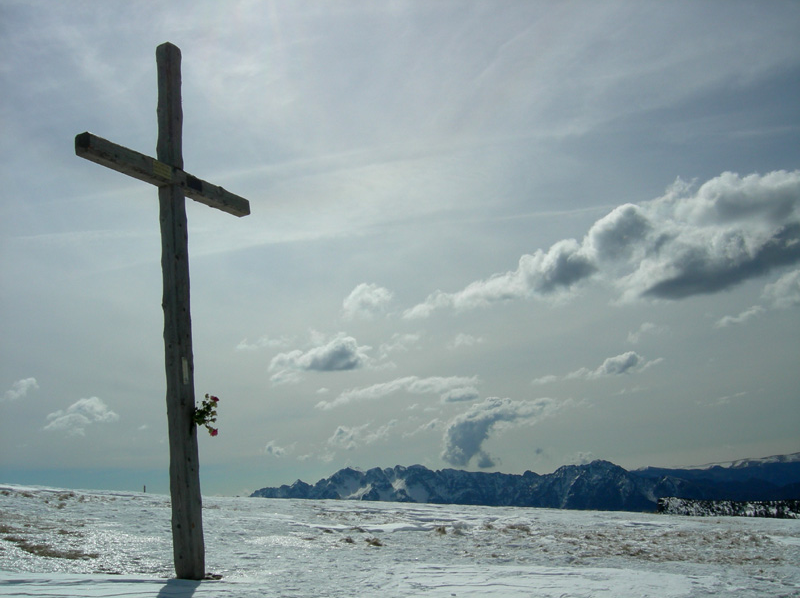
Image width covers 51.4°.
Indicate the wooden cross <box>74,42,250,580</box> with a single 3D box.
[{"bbox_3d":[-2.223,-0.071,8.348,0.195,5.490,2.420,-12,-14,24],"label":"wooden cross"}]

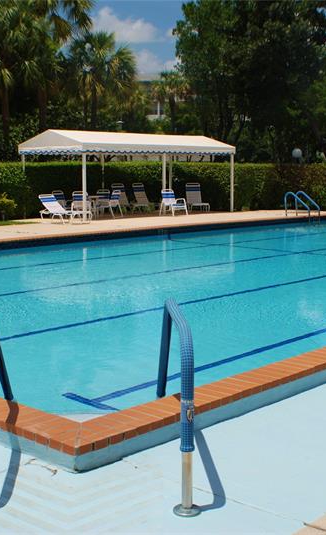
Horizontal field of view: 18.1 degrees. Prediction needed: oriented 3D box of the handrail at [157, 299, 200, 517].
[{"bbox_3d":[0.074,0.647,5.606,0.140,0.960,1.800,0,6,-3],"label":"handrail"}]

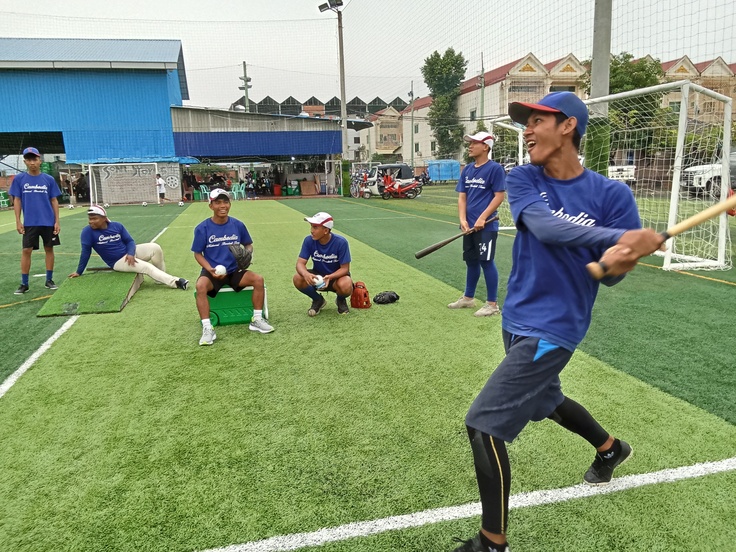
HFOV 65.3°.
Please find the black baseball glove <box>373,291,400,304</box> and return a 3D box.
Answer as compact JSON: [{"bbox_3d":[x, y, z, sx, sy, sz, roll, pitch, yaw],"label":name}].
[{"bbox_3d":[0.180,0.210,6.027,0.270,0.120,0.200,-4,11,-14],"label":"black baseball glove"}]

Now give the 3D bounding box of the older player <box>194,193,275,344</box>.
[{"bbox_3d":[-1.180,-0.149,5.012,0.680,1.250,0.900,-4,11,-14],"label":"older player"}]

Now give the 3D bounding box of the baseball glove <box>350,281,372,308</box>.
[{"bbox_3d":[-0.066,0.180,5.803,0.200,0.270,0.150,-4,11,-14],"label":"baseball glove"}]

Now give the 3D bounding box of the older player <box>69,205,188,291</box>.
[{"bbox_3d":[-2.932,-0.329,6.965,1.420,0.980,0.720,-4,11,-17],"label":"older player"}]

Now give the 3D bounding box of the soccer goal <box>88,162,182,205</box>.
[{"bbox_3d":[-11.714,-4.437,27.751,3.100,2.000,1.050,-4,11,-14],"label":"soccer goal"}]

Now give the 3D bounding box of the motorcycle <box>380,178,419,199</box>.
[{"bbox_3d":[1.531,-4.306,28.096,1.900,1.040,0.680,-4,11,-14],"label":"motorcycle"}]

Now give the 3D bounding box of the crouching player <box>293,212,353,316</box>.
[{"bbox_3d":[-0.440,-0.153,5.723,0.580,0.970,0.620,-2,10,-2],"label":"crouching player"}]

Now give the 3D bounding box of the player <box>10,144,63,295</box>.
[{"bbox_3d":[-4.087,-0.687,7.038,0.570,1.710,0.330,-8,12,-31],"label":"player"}]

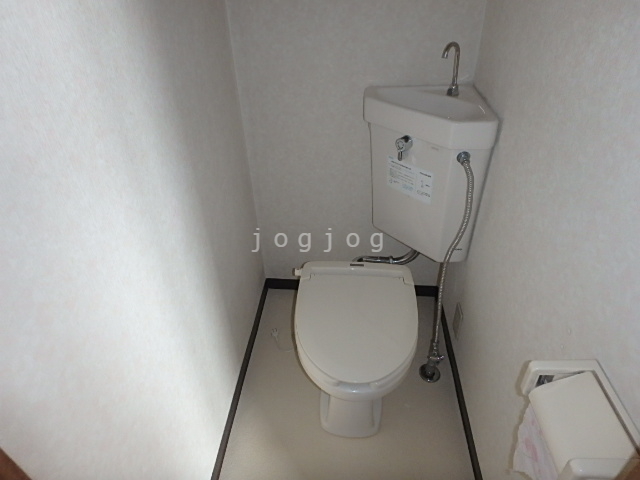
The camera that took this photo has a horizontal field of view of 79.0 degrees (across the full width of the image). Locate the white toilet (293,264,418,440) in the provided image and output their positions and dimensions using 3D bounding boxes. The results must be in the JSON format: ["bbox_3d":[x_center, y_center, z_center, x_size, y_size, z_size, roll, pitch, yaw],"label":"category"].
[{"bbox_3d":[0.103,0.371,1.301,0.390,0.424,0.550,1,35,5],"label":"white toilet"}]

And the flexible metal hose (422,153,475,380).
[{"bbox_3d":[0.420,0.129,1.280,0.105,0.820,0.215,1,35,5],"label":"flexible metal hose"}]

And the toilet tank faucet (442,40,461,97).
[{"bbox_3d":[0.386,-0.505,1.157,0.099,0.158,0.030,-26,41,-29],"label":"toilet tank faucet"}]

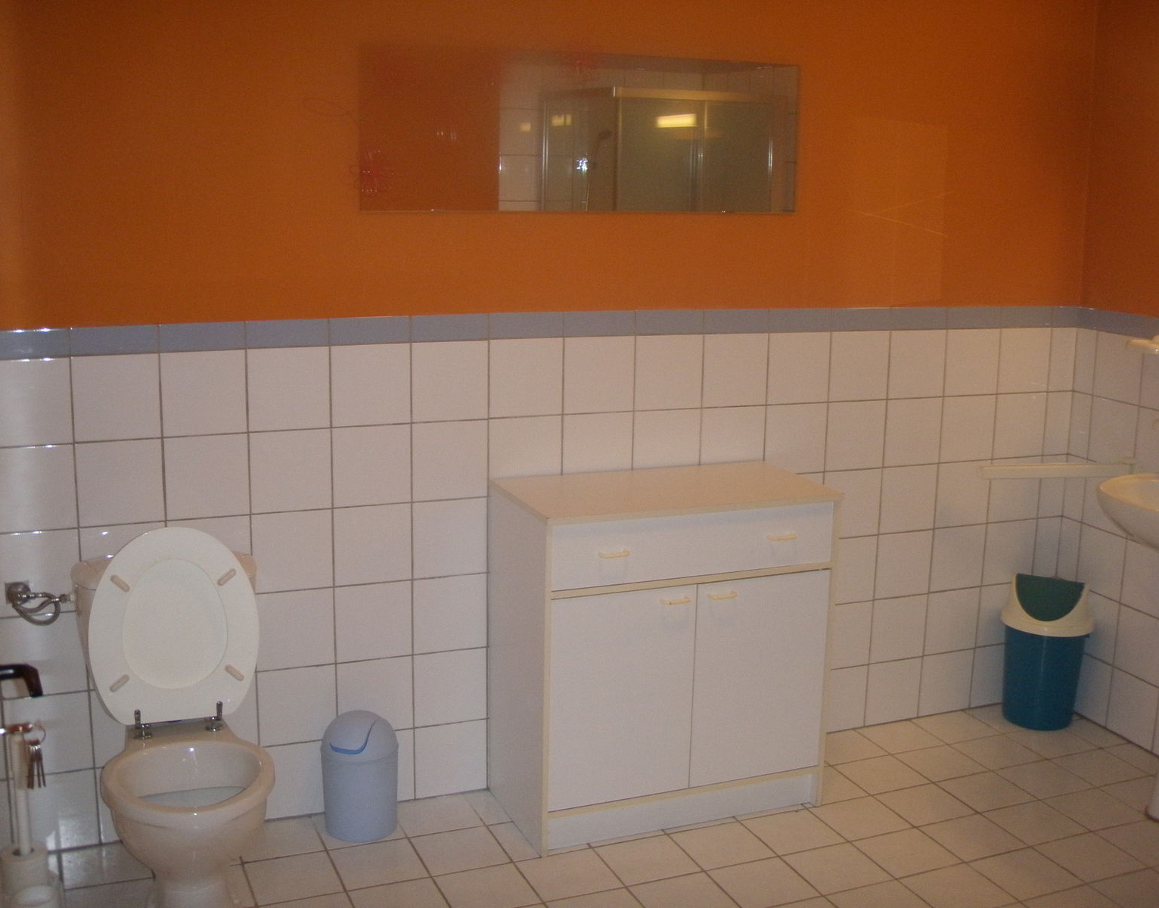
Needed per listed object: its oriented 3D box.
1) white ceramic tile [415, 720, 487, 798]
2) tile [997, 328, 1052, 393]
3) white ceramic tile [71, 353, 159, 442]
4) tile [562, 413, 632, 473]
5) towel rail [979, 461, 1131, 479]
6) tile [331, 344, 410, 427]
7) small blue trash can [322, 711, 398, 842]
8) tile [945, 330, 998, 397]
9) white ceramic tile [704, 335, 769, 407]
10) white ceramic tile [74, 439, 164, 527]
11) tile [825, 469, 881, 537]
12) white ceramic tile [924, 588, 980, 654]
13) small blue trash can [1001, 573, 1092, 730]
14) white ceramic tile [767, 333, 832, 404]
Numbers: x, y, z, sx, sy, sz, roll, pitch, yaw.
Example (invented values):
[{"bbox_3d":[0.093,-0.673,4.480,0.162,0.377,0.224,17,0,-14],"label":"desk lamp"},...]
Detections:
[{"bbox_3d":[-0.336,0.800,3.499,0.199,0.199,0.010,-4,12,-22],"label":"white ceramic tile"},{"bbox_3d":[1.336,-0.280,3.991,0.199,0.199,0.010,-4,12,-22],"label":"tile"},{"bbox_3d":[-1.052,-0.130,3.018,0.199,0.199,0.010,-4,12,-22],"label":"white ceramic tile"},{"bbox_3d":[0.047,-0.005,3.490,0.199,0.199,0.010,-4,12,-22],"label":"tile"},{"bbox_3d":[1.355,0.046,3.770,0.500,0.042,0.035,-1,12,-12],"label":"towel rail"},{"bbox_3d":[-0.506,-0.166,3.227,0.199,0.199,0.010,-4,12,-22],"label":"tile"},{"bbox_3d":[-0.545,0.786,3.302,0.191,0.300,0.191,1,11,0],"label":"small blue trash can"},{"bbox_3d":[1.156,-0.269,3.913,0.199,0.199,0.010,-4,12,-22],"label":"tile"},{"bbox_3d":[0.422,-0.225,3.599,0.199,0.199,0.010,-4,12,-22],"label":"white ceramic tile"},{"bbox_3d":[-1.053,0.064,3.046,0.198,0.198,0.010,-4,12,-22],"label":"white ceramic tile"},{"bbox_3d":[0.783,0.144,3.827,0.199,0.199,0.010,-4,12,-22],"label":"tile"},{"bbox_3d":[1.141,0.510,4.073,0.199,0.199,0.010,-4,12,-22],"label":"white ceramic tile"},{"bbox_3d":[1.414,0.589,4.043,0.272,0.460,0.272,7,13,29],"label":"small blue trash can"},{"bbox_3d":[0.606,-0.236,3.672,0.198,0.198,0.010,-4,13,-22],"label":"white ceramic tile"}]

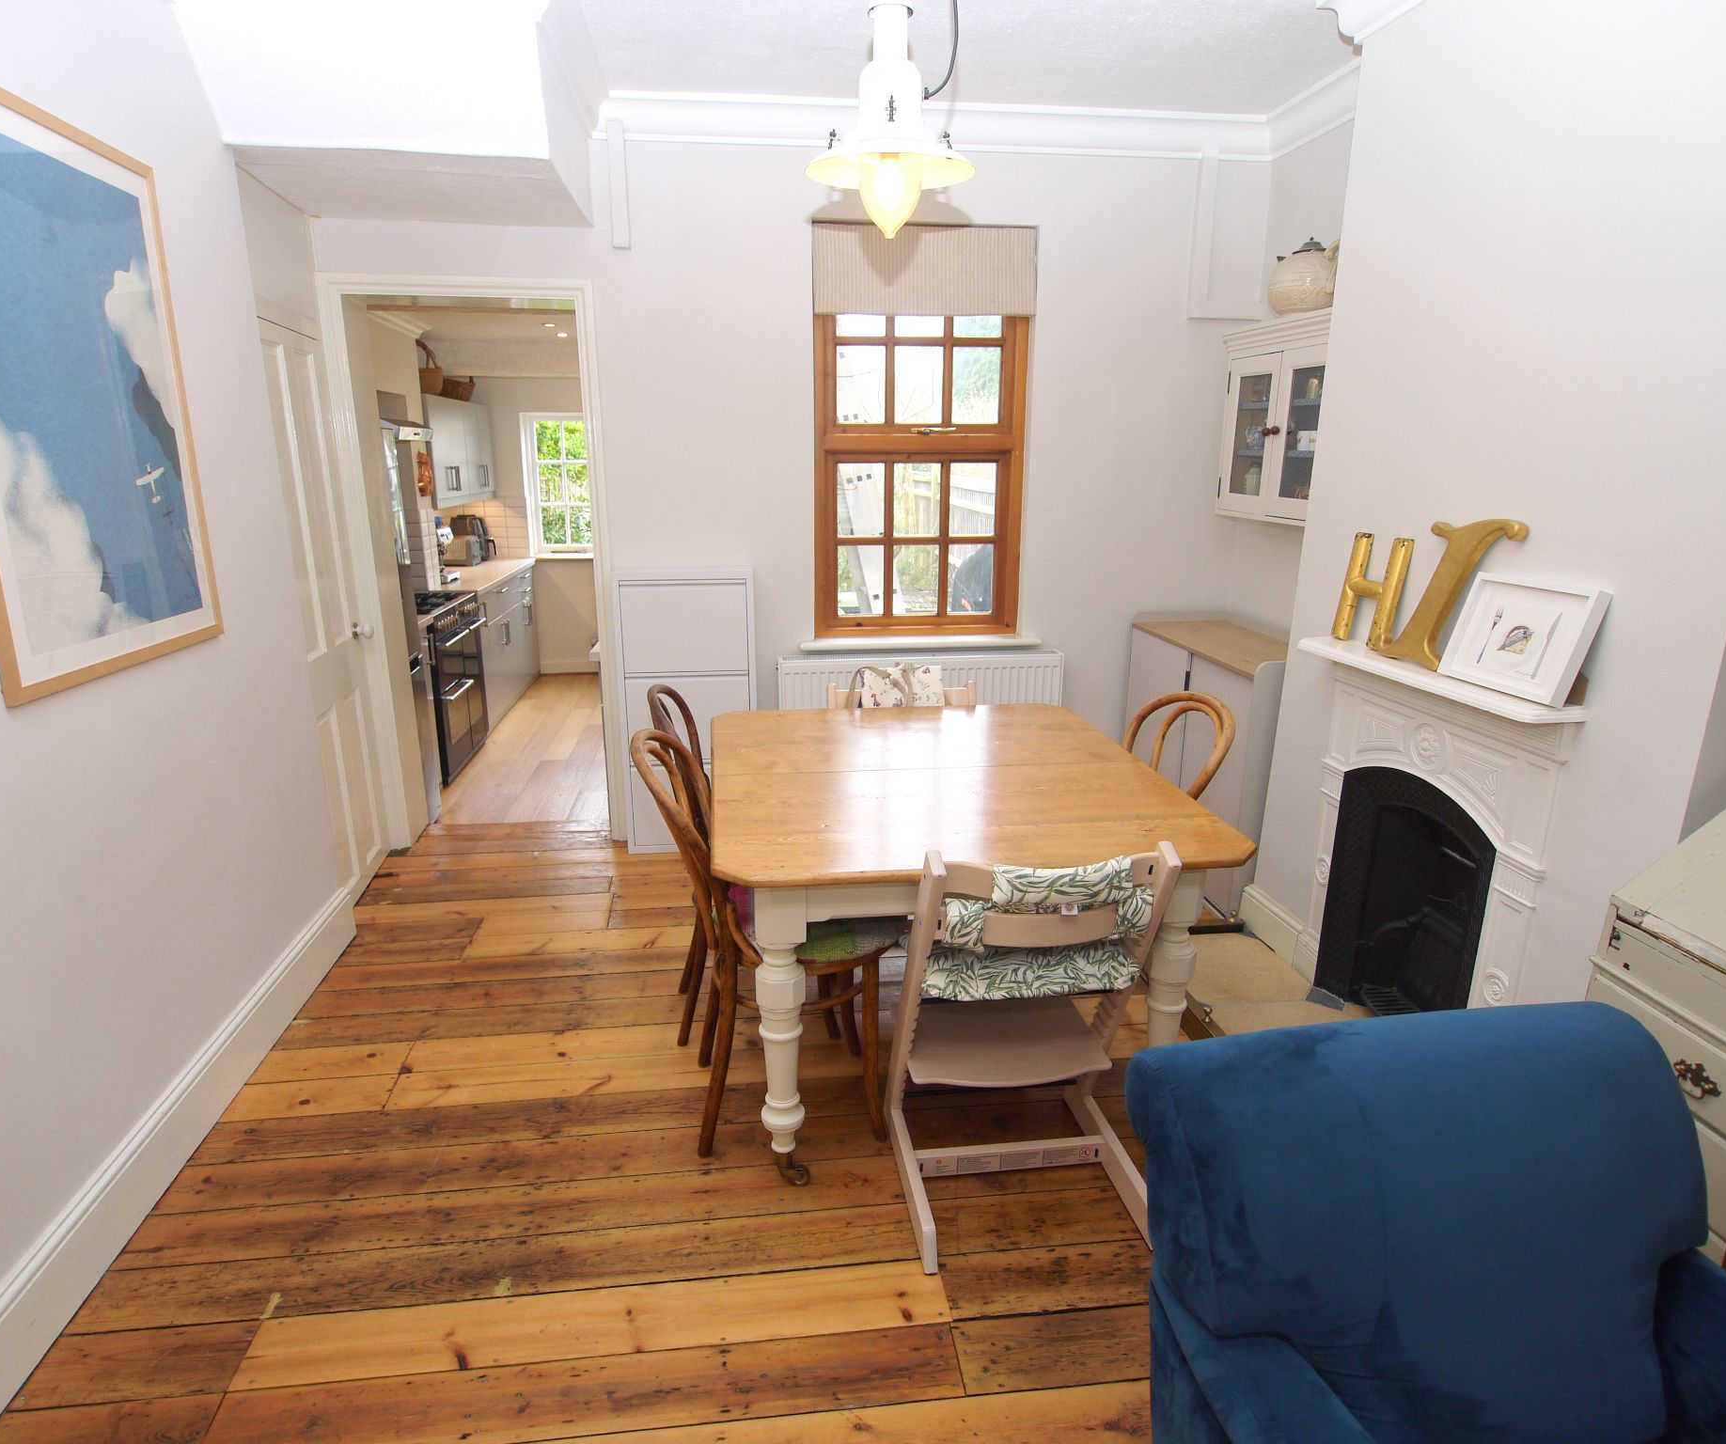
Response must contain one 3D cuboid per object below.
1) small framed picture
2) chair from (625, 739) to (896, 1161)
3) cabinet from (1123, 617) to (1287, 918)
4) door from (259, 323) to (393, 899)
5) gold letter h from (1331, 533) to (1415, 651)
[{"bbox_3d":[1.348,-0.174,2.053,0.030,0.229,0.296,13,12,-15],"label":"small framed picture"},{"bbox_3d":[-0.204,0.461,2.249,0.540,0.905,0.410,-2,16,-9],"label":"chair"},{"bbox_3d":[1.318,0.110,3.634,0.380,0.865,0.948,-2,16,-7],"label":"cabinet"},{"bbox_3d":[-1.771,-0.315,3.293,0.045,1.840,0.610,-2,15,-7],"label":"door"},{"bbox_3d":[1.324,-0.341,2.595,0.035,0.283,0.228,6,14,-9],"label":"gold letter h"}]

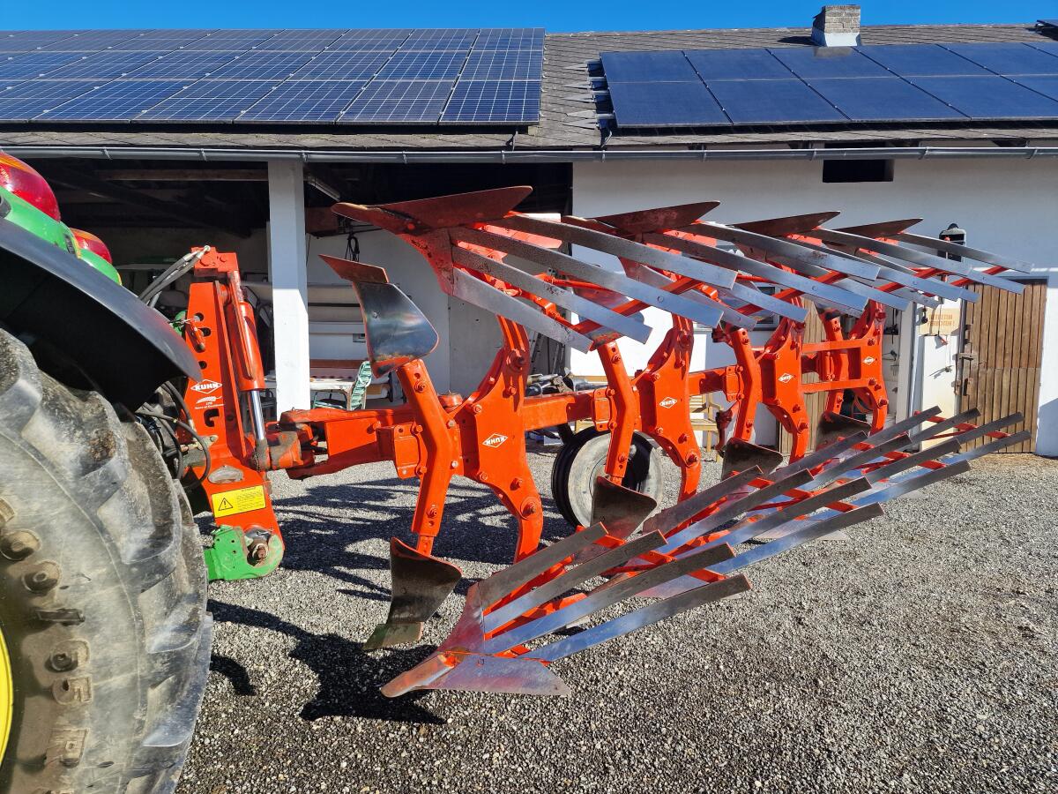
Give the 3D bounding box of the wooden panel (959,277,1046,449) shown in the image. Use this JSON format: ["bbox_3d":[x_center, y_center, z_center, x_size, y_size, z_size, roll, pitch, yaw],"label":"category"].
[{"bbox_3d":[5.410,-0.336,8.060,0.870,1.963,0.050,0,6,2],"label":"wooden panel"}]

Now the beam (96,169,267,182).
[{"bbox_3d":[-4.650,-3.142,9.922,2.950,0.150,0.150,0,6,2],"label":"beam"}]

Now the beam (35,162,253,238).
[{"bbox_3d":[-6.130,-3.216,12.026,0.140,0.180,7.100,0,6,0],"label":"beam"}]

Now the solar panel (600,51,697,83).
[{"bbox_3d":[1.534,-4.269,9.120,1.134,0.035,1.722,0,37,2],"label":"solar panel"}]

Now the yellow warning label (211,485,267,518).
[{"bbox_3d":[-0.774,0.280,1.880,0.127,0.063,0.002,-9,9,-18],"label":"yellow warning label"}]

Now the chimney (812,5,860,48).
[{"bbox_3d":[4.622,-5.455,10.530,0.520,0.572,0.450,0,6,2],"label":"chimney"}]

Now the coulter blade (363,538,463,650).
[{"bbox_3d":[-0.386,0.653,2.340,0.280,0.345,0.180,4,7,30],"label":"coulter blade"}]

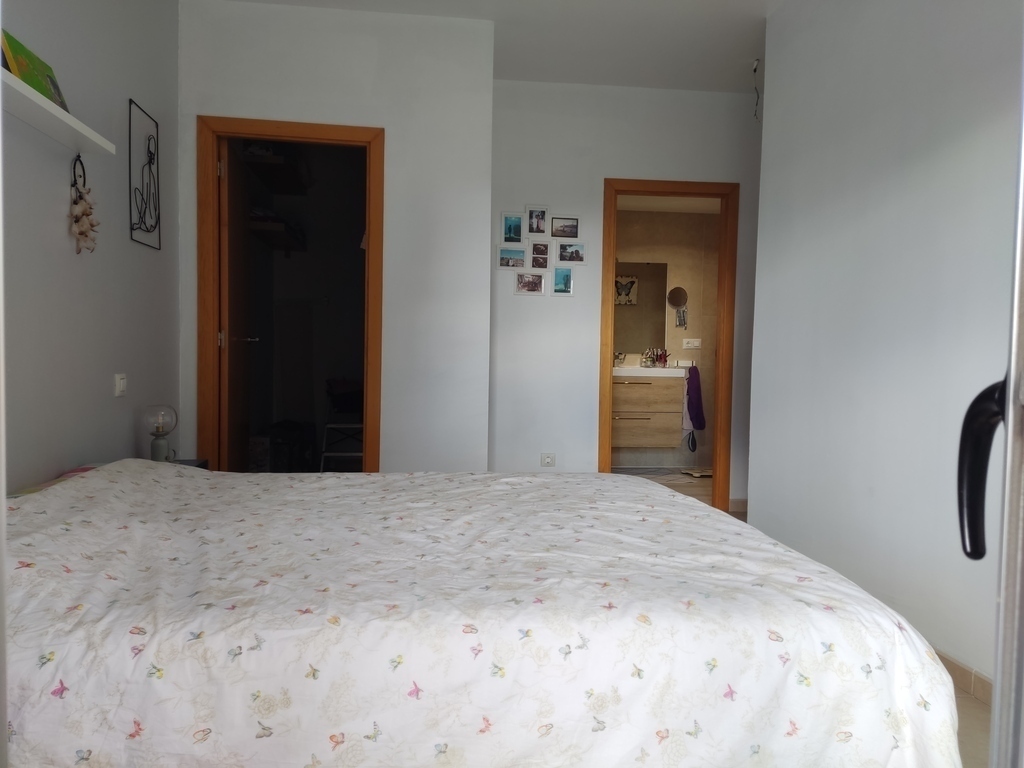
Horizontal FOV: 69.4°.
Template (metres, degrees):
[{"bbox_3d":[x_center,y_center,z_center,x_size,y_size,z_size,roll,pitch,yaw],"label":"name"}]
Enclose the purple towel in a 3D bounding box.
[{"bbox_3d":[1.589,0.125,6.360,0.175,0.551,0.090,1,3,-8],"label":"purple towel"}]

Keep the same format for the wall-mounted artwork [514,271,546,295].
[{"bbox_3d":[0.111,-0.607,4.453,0.195,0.145,0.020,1,3,-8],"label":"wall-mounted artwork"}]

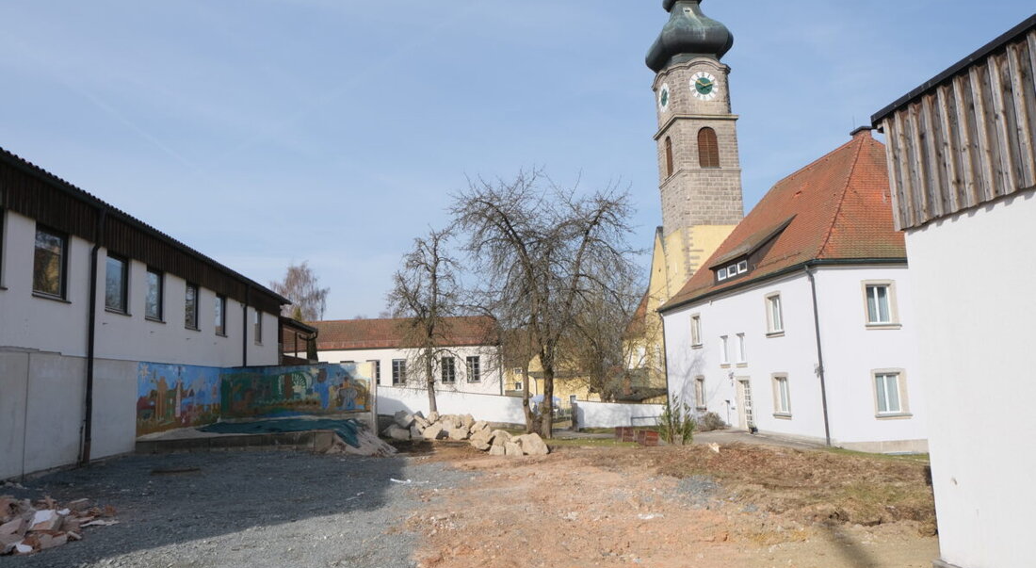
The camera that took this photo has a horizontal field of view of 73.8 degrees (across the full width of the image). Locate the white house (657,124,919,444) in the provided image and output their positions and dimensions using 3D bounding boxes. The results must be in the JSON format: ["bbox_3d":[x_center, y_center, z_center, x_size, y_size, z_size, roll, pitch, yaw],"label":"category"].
[{"bbox_3d":[14.606,0.187,32.407,11.000,12.900,16.500,-1,-8,-7],"label":"white house"}]

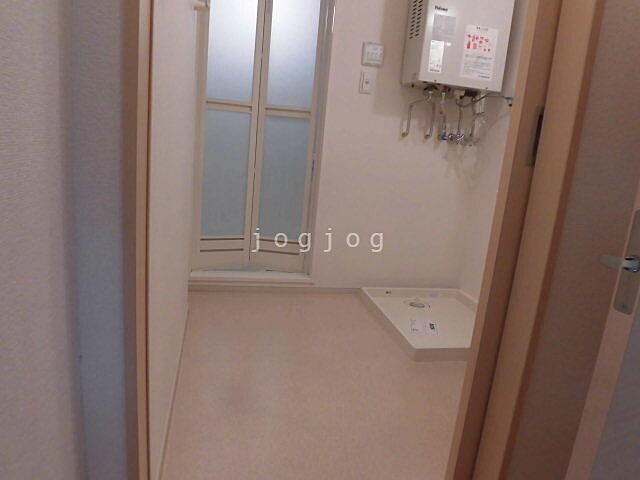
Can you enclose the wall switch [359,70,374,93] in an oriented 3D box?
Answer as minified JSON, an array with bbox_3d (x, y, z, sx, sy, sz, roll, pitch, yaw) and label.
[{"bbox_3d":[0.254,-0.841,2.369,0.073,0.120,0.013,2,14,-14],"label":"wall switch"}]

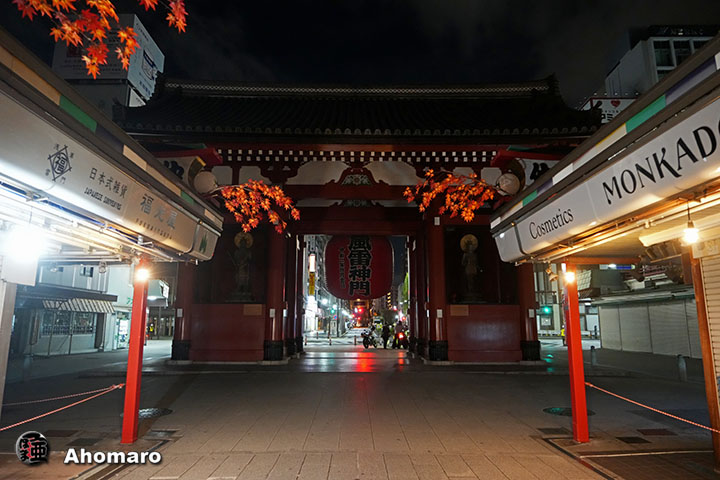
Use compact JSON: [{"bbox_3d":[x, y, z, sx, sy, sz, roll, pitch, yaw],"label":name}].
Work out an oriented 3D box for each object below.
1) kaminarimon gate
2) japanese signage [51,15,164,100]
[{"bbox_3d":[-0.100,-1.350,21.500,17.300,12.600,10.200,0,-10,0],"label":"kaminarimon gate"},{"bbox_3d":[-14.480,-10.150,28.100,4.100,3.950,4.100,0,-10,0],"label":"japanese signage"}]

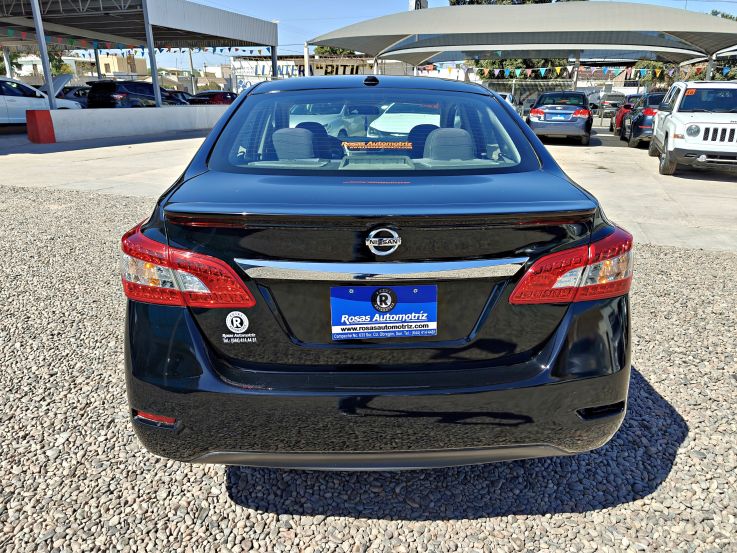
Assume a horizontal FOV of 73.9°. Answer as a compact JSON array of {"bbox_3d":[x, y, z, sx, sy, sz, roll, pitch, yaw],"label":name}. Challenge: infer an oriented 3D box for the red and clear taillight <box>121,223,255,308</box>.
[{"bbox_3d":[-0.577,-0.049,1.589,0.475,0.245,0.350,0,20,-1],"label":"red and clear taillight"}]

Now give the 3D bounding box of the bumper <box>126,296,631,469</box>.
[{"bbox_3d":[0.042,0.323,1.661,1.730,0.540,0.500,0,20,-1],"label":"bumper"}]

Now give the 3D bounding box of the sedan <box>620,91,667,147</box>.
[{"bbox_3d":[8.740,-4.726,14.628,1.800,1.470,4.450,7,22,19],"label":"sedan"}]

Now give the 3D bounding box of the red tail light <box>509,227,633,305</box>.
[{"bbox_3d":[0.657,-0.060,1.614,0.475,0.245,0.350,0,20,-1],"label":"red tail light"}]

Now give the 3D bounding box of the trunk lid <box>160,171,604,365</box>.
[{"bbox_3d":[0.038,-0.077,1.705,1.340,0.500,0.700,0,20,-1],"label":"trunk lid"}]

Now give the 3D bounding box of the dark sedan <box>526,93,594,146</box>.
[{"bbox_3d":[6.063,-4.998,15.368,1.820,1.470,4.580,8,22,21],"label":"dark sedan"}]

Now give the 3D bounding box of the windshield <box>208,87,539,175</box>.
[{"bbox_3d":[0.023,-0.654,2.163,1.360,0.110,0.600,0,51,-1],"label":"windshield"}]

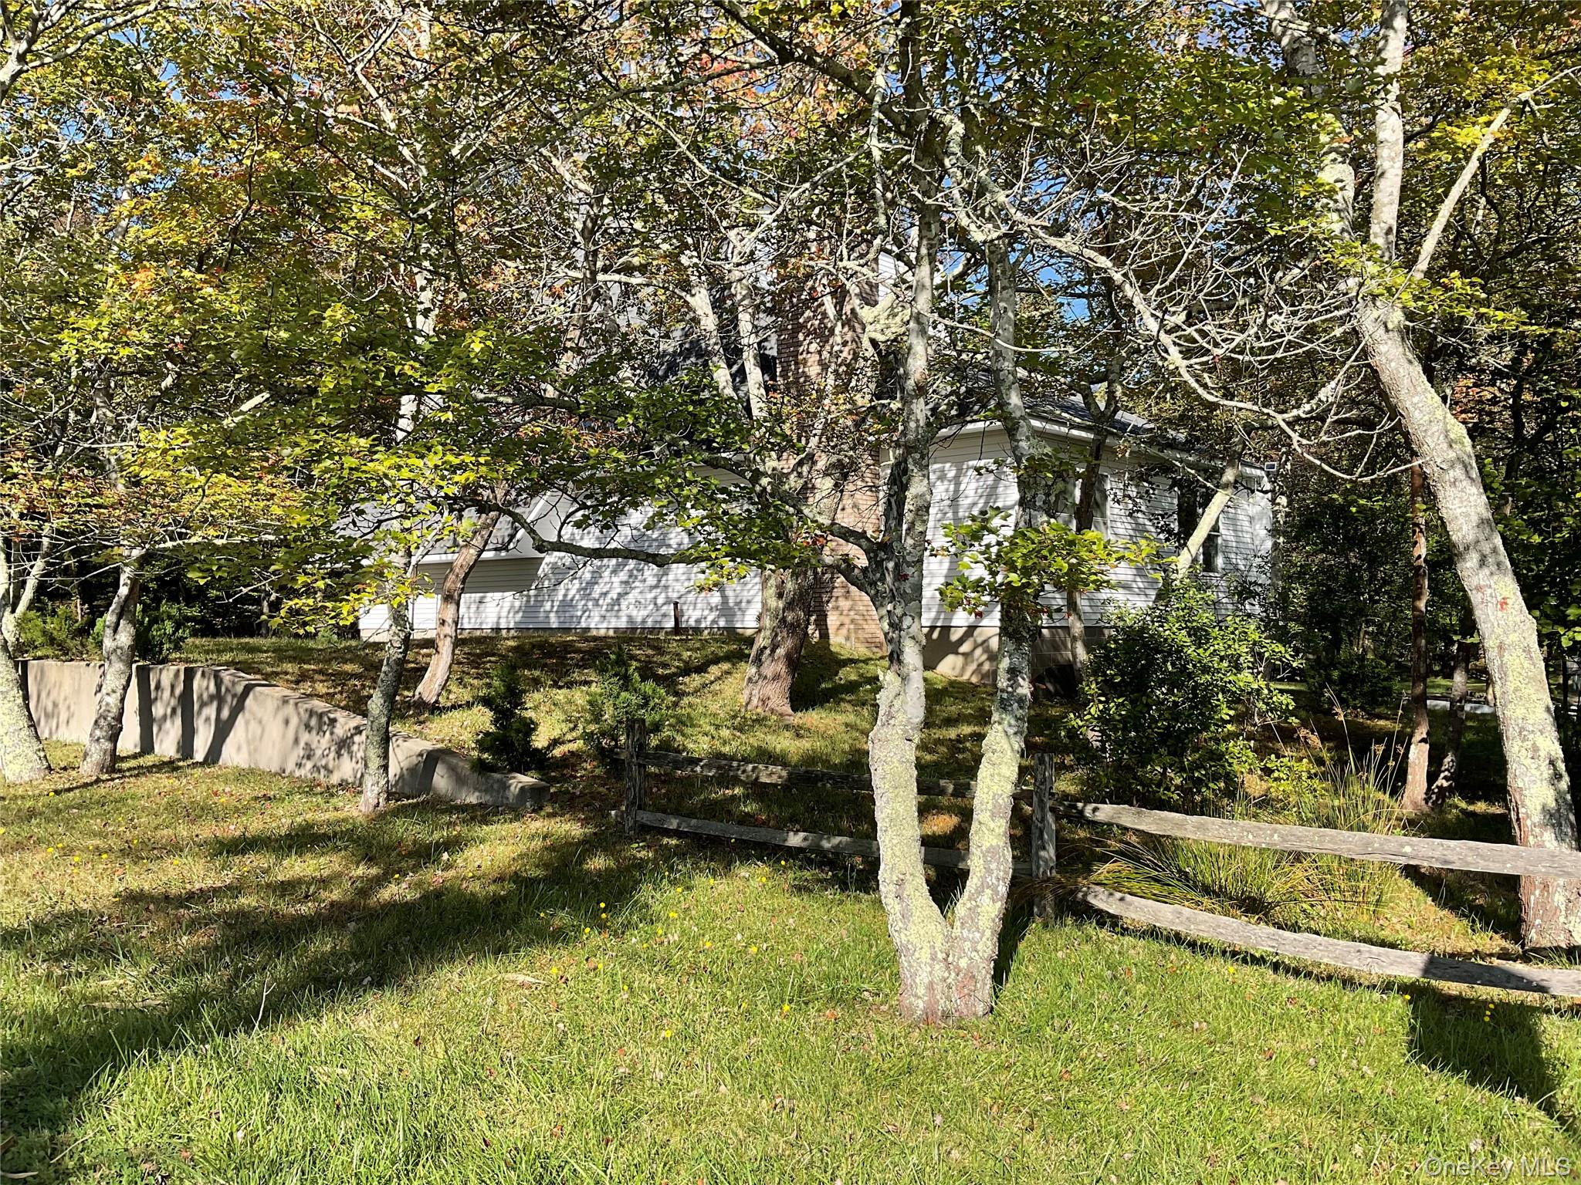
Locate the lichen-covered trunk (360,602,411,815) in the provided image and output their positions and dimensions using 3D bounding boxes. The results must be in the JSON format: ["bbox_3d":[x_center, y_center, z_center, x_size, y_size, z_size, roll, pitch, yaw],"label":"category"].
[{"bbox_3d":[-3.283,0.922,10.750,0.421,1.774,0.300,0,-1,0],"label":"lichen-covered trunk"}]

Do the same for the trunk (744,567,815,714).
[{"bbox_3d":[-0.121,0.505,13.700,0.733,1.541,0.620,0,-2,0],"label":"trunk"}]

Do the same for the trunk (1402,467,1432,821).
[{"bbox_3d":[5.111,0.368,10.800,0.260,2.845,0.240,0,-2,0],"label":"trunk"}]

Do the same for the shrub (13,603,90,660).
[{"bbox_3d":[-10.772,0.567,19.300,1.171,0.781,1.100,0,-2,0],"label":"shrub"}]

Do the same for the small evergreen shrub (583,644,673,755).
[{"bbox_3d":[-1.447,0.952,11.800,0.801,0.996,0.780,0,-2,0],"label":"small evergreen shrub"}]

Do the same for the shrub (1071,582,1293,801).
[{"bbox_3d":[3.311,0.856,11.200,1.870,1.891,1.700,0,-1,0],"label":"shrub"}]

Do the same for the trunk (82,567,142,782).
[{"bbox_3d":[-6.931,0.774,13.500,0.629,2.191,0.420,0,-1,0],"label":"trunk"}]

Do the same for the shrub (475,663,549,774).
[{"bbox_3d":[-2.503,1.126,11.900,0.657,0.986,0.620,0,-2,0],"label":"shrub"}]

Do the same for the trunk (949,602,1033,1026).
[{"bbox_3d":[0.793,0.862,5.220,0.346,1.621,0.270,0,-1,0],"label":"trunk"}]

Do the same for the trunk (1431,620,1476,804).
[{"bbox_3d":[5.759,1.030,11.500,0.375,1.598,0.260,0,-1,0],"label":"trunk"}]

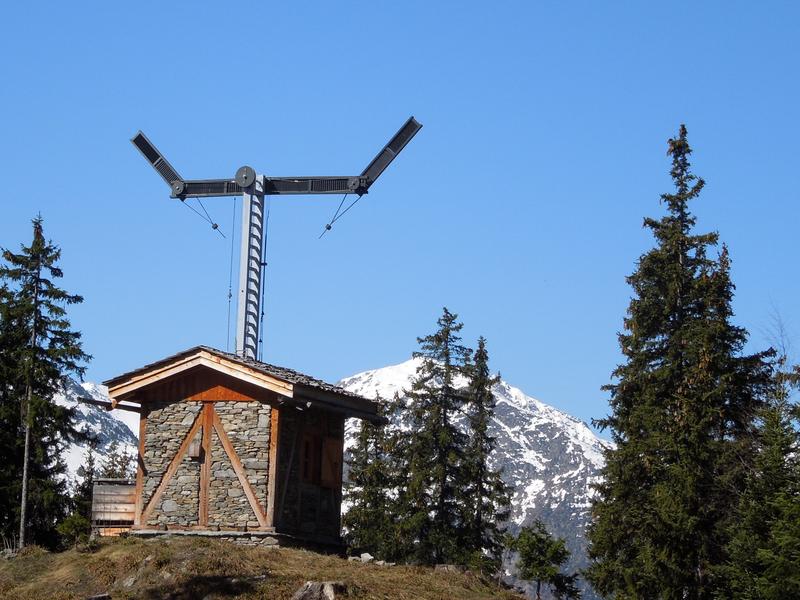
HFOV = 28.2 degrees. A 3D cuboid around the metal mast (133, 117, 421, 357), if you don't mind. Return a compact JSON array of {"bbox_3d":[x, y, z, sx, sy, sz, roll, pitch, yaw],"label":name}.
[{"bbox_3d":[-3.177,-1.321,35.586,7.310,5.480,1.350,-1,-9,21],"label":"metal mast"}]

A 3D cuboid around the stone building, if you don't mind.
[{"bbox_3d":[-3.392,3.311,35.046,4.480,4.090,4.680,-1,-9,21],"label":"stone building"}]

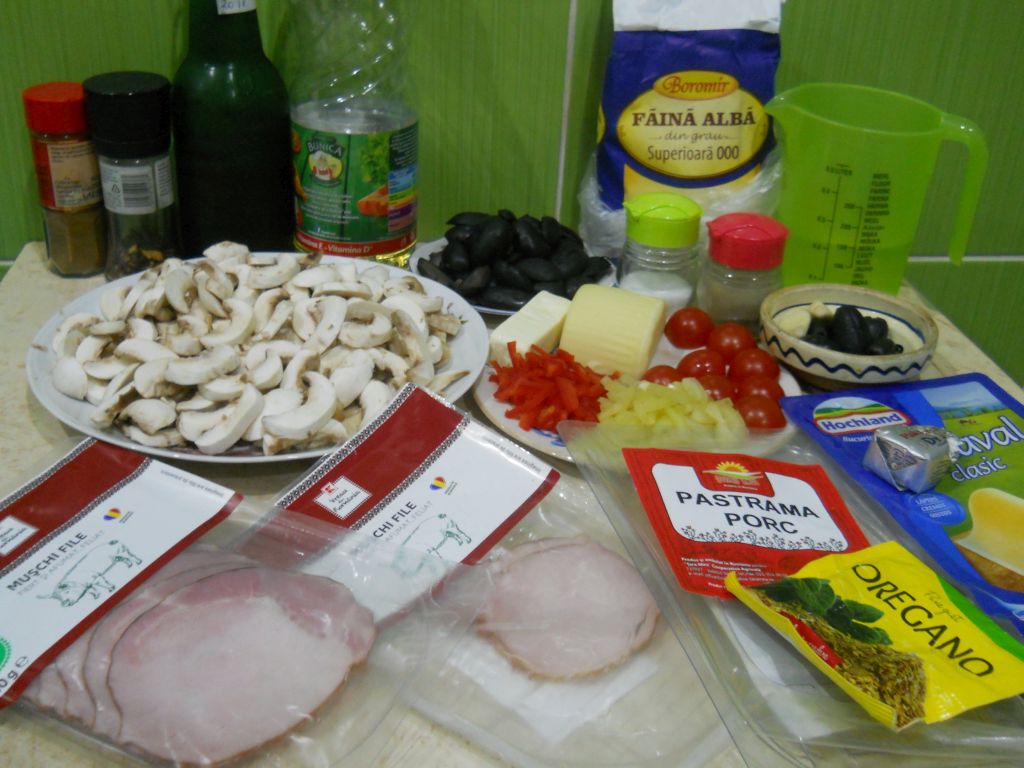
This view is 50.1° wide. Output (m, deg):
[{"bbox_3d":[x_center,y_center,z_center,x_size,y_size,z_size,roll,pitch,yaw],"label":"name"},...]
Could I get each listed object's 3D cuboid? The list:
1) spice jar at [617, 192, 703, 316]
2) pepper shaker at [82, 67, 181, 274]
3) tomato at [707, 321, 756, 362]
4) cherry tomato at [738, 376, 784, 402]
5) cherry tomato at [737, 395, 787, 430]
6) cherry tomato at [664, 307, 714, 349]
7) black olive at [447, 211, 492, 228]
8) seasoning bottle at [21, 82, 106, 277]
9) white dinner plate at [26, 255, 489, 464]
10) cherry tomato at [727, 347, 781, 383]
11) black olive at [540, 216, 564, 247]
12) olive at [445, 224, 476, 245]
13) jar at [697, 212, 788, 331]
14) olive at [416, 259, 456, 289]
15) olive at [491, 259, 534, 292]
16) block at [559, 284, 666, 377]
[{"bbox_3d":[0.095,-0.084,0.700,0.053,0.065,0.050,7,29,7],"label":"spice jar"},{"bbox_3d":[-0.233,-0.124,0.675,0.051,0.124,0.051,-12,33,-26],"label":"pepper shaker"},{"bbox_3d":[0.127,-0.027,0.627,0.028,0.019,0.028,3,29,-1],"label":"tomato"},{"bbox_3d":[0.122,0.006,0.539,0.025,0.024,0.025,-1,30,-8],"label":"cherry tomato"},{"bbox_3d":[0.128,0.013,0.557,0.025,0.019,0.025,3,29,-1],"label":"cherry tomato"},{"bbox_3d":[0.098,-0.031,0.602,0.028,0.024,0.025,-1,30,-8],"label":"cherry tomato"},{"bbox_3d":[-0.026,-0.101,0.675,0.029,0.016,0.017,-7,31,-12],"label":"black olive"},{"bbox_3d":[-0.279,-0.127,0.687,0.045,0.112,0.045,3,29,-2],"label":"seasoning bottle"},{"bbox_3d":[-0.132,-0.014,0.592,0.234,0.024,0.234,3,29,-1],"label":"white dinner plate"},{"bbox_3d":[0.125,-0.007,0.562,0.027,0.024,0.025,-1,30,-8],"label":"cherry tomato"},{"bbox_3d":[0.025,-0.098,0.703,0.015,0.015,0.026,-4,30,-13],"label":"black olive"},{"bbox_3d":[-0.032,-0.091,0.672,0.025,0.016,0.017,4,30,2],"label":"olive"},{"bbox_3d":[0.146,-0.072,0.692,0.054,0.059,0.050,7,29,7],"label":"jar"},{"bbox_3d":[-0.048,-0.070,0.693,0.015,0.015,0.034,-20,37,-36],"label":"olive"},{"bbox_3d":[0.001,-0.064,0.645,0.029,0.016,0.017,30,36,10],"label":"olive"},{"bbox_3d":[0.056,-0.031,0.611,0.049,0.034,0.039,13,30,17],"label":"block"}]

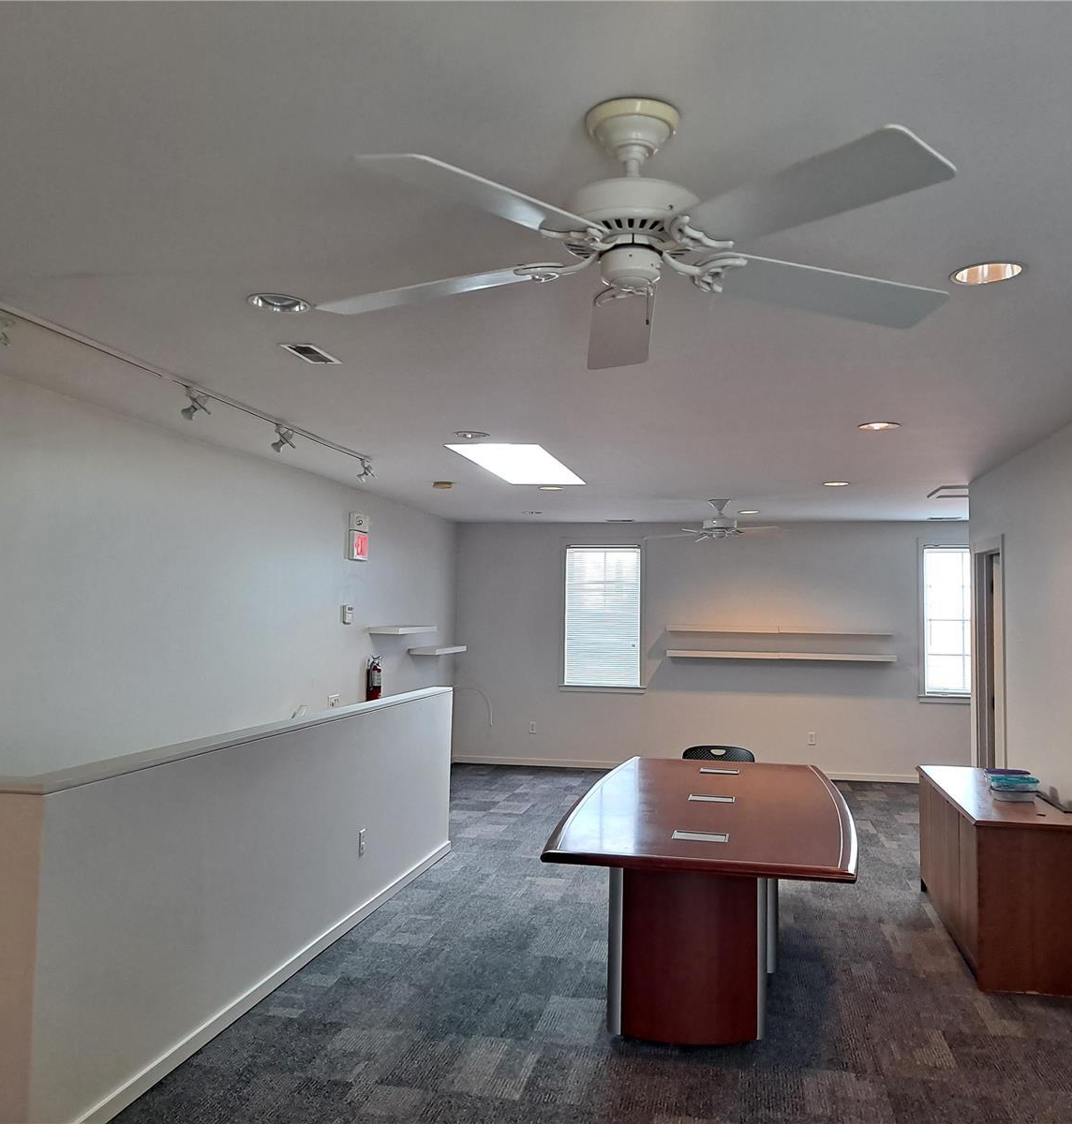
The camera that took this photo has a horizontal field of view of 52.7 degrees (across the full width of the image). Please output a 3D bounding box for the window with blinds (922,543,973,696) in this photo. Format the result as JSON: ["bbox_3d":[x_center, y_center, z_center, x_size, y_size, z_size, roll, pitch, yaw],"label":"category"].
[{"bbox_3d":[4.216,0.590,10.636,0.810,1.480,0.100,0,-3,11],"label":"window with blinds"}]

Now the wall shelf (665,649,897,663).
[{"bbox_3d":[2.422,0.946,10.782,2.200,0.050,0.260,0,-3,11],"label":"wall shelf"}]

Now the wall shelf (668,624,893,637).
[{"bbox_3d":[2.423,0.682,10.794,2.200,0.050,0.260,0,-3,11],"label":"wall shelf"}]

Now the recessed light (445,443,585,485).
[{"bbox_3d":[-0.079,-0.629,7.108,0.550,0.100,1.950,0,-3,11],"label":"recessed light"}]

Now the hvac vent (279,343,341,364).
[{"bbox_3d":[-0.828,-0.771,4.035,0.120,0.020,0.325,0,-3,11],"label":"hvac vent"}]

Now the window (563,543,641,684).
[{"bbox_3d":[0.708,0.563,11.313,0.810,1.480,0.100,0,-3,11],"label":"window"}]

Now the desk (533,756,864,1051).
[{"bbox_3d":[0.851,1.506,5.160,1.210,0.742,2.730,0,-3,12],"label":"desk"}]

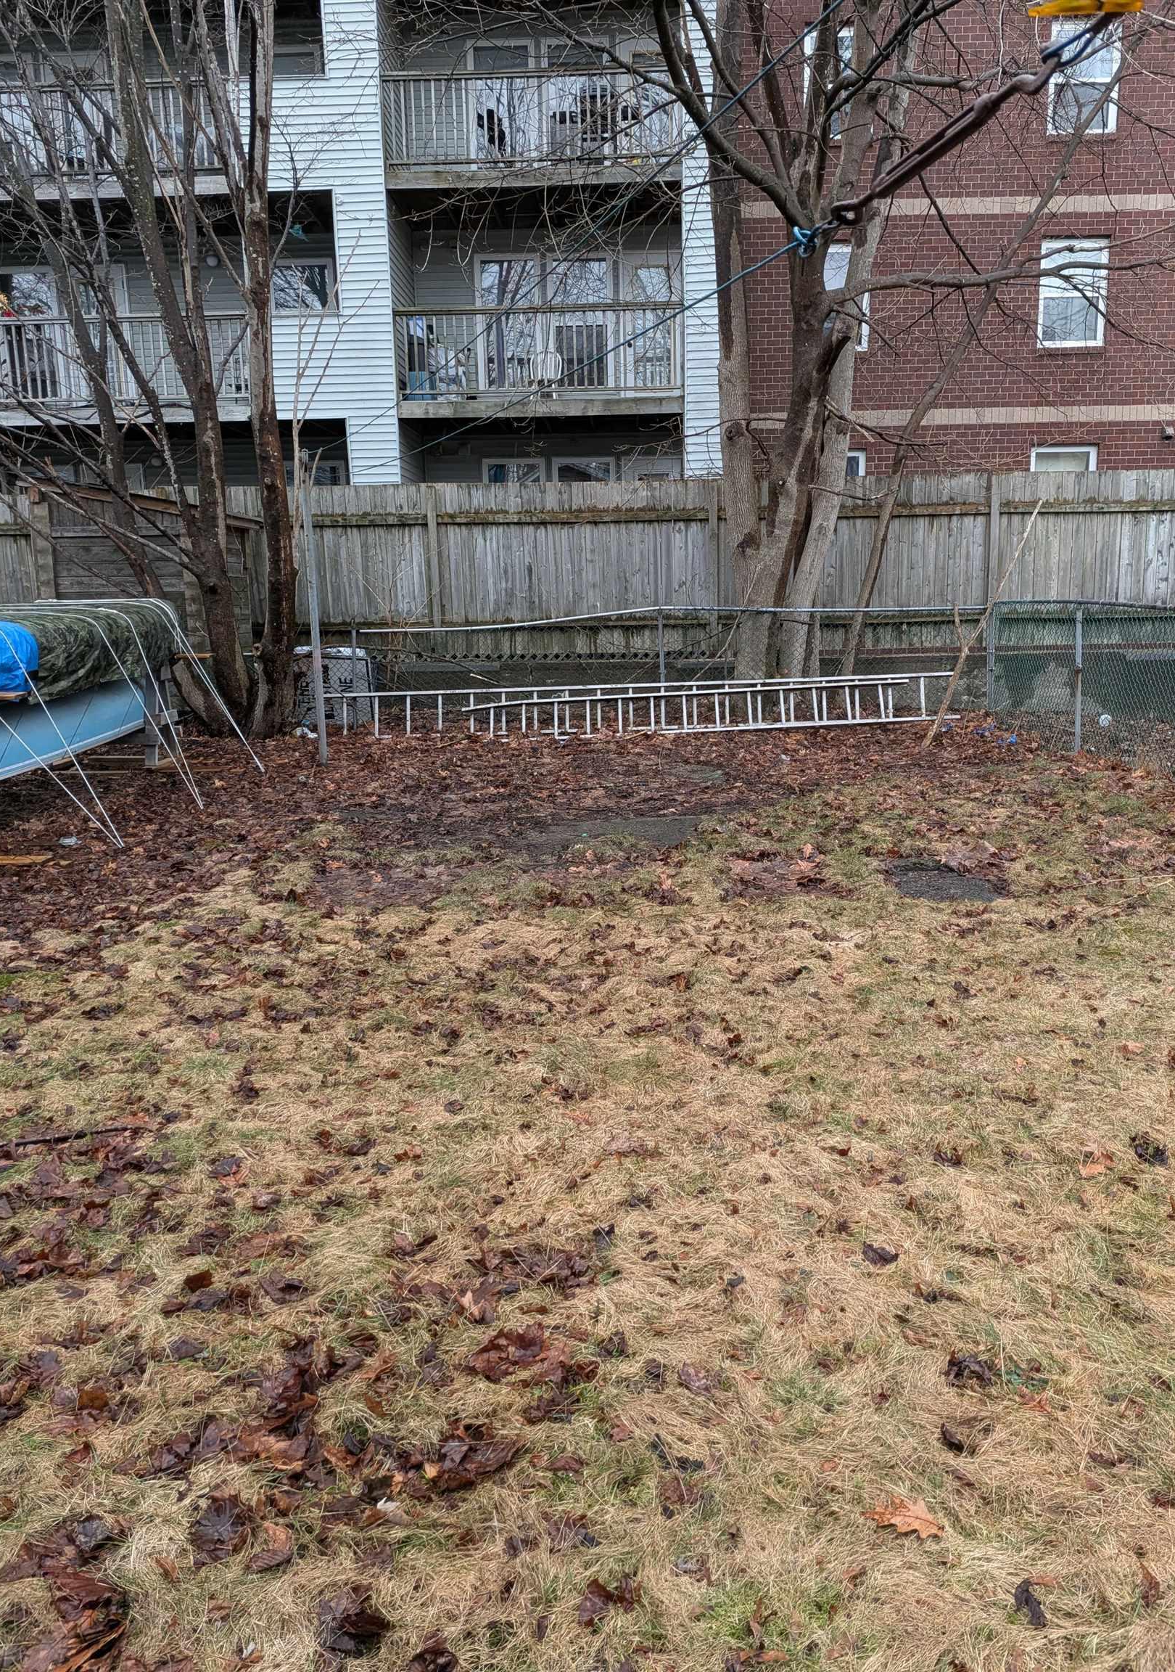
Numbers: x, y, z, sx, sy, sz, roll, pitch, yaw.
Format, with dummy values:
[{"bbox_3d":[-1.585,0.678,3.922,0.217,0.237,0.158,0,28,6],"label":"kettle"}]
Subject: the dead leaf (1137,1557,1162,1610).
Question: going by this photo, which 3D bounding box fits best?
[{"bbox_3d":[0.815,1.084,1.680,0.030,0.025,0.079,3,12,19],"label":"dead leaf"}]

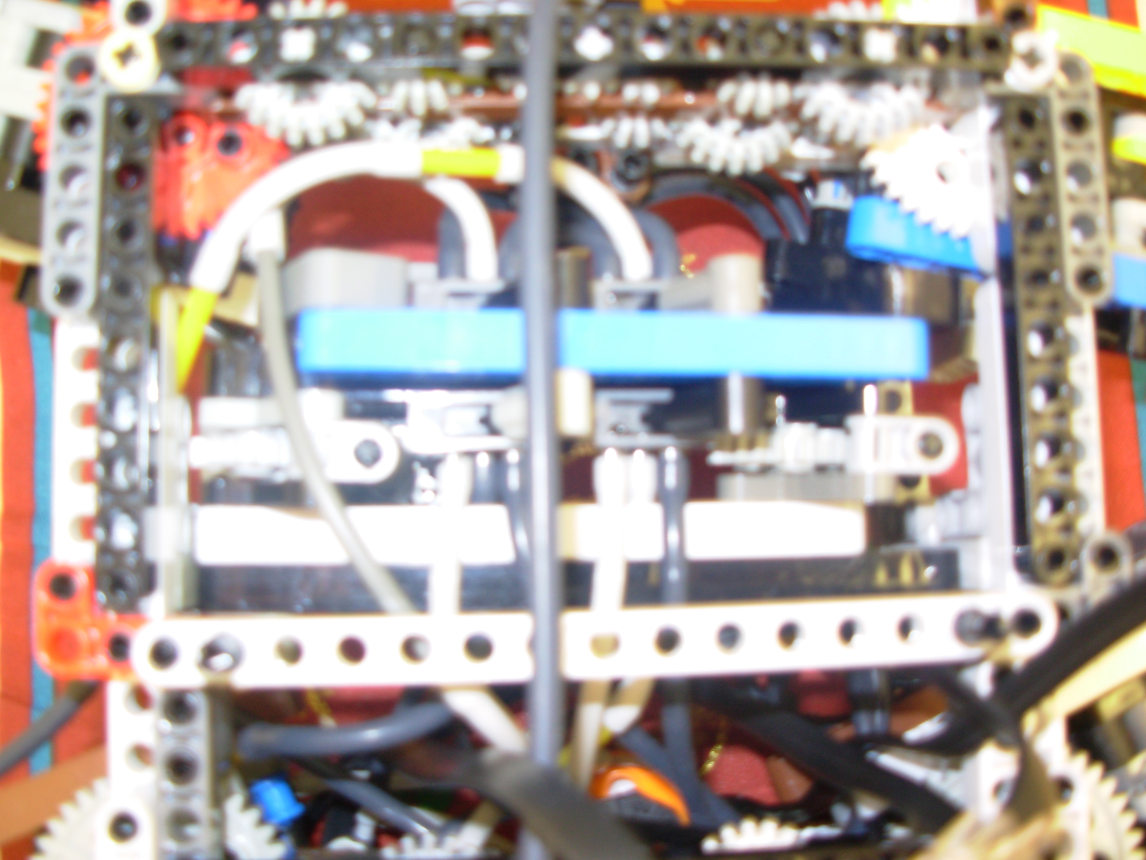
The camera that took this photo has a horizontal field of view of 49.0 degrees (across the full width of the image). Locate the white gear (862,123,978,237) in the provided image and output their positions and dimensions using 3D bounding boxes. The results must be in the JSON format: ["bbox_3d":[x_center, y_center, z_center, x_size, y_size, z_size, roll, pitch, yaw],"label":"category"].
[{"bbox_3d":[0.055,-0.040,0.195,0.025,0.007,0.025,31,48,0],"label":"white gear"}]

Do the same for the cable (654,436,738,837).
[{"bbox_3d":[0.018,0.031,0.191,0.011,0.009,0.057,-4,82,-4],"label":"cable"}]

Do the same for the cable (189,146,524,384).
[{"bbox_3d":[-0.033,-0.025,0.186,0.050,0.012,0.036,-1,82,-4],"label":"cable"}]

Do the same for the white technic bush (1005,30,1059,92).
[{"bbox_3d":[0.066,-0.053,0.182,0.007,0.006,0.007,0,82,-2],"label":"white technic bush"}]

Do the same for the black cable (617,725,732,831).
[{"bbox_3d":[0.016,0.054,0.196,0.021,0.006,0.006,41,82,3],"label":"black cable"}]

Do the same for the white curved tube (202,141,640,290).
[{"bbox_3d":[-0.021,-0.029,0.172,0.061,0.021,0.019,-1,83,-4],"label":"white curved tube"}]

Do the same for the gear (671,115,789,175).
[{"bbox_3d":[0.025,-0.050,0.198,0.020,0.007,0.020,-1,83,-4],"label":"gear"}]

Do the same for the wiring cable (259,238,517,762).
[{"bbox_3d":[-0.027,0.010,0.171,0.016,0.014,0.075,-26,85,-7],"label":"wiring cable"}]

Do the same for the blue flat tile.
[{"bbox_3d":[0.006,-0.012,0.176,0.088,0.008,0.008,0,82,-3],"label":"blue flat tile"}]

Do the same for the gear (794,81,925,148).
[{"bbox_3d":[0.042,-0.052,0.186,0.021,0.007,0.021,-1,83,-4],"label":"gear"}]

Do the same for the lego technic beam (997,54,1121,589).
[{"bbox_3d":[0.070,-0.017,0.184,0.015,0.008,0.080,-1,82,-4],"label":"lego technic beam"}]

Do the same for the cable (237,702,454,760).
[{"bbox_3d":[-0.034,0.044,0.186,0.032,0.006,0.006,-8,82,-5],"label":"cable"}]

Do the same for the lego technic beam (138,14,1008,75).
[{"bbox_3d":[0.003,-0.052,0.176,0.120,0.008,0.008,-1,83,-4],"label":"lego technic beam"}]

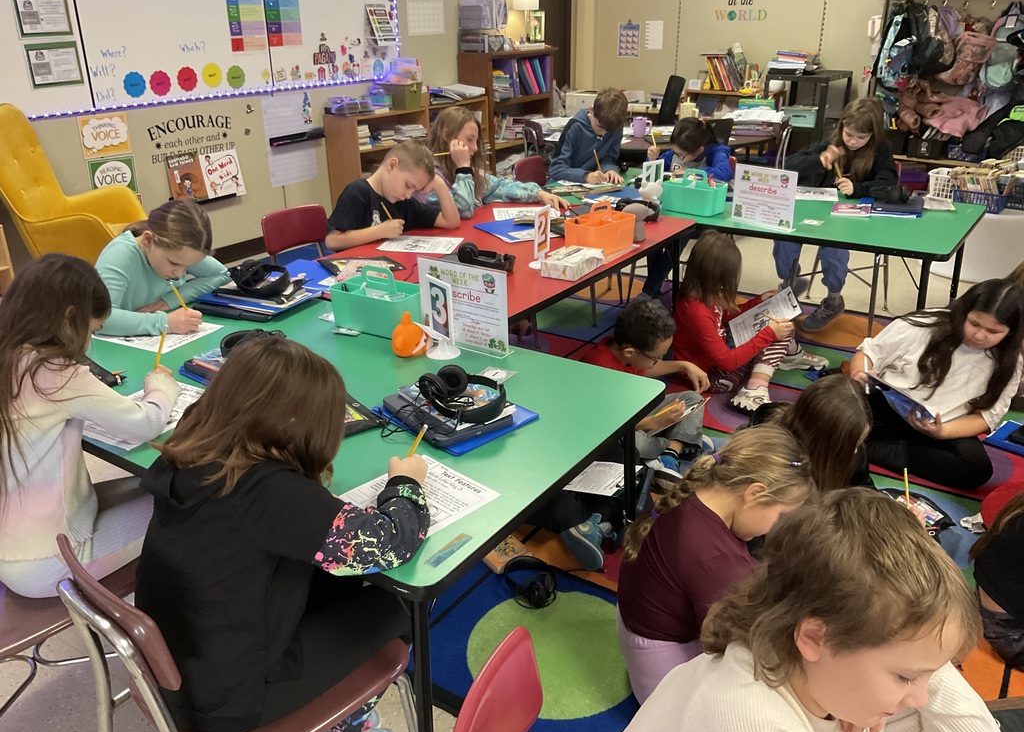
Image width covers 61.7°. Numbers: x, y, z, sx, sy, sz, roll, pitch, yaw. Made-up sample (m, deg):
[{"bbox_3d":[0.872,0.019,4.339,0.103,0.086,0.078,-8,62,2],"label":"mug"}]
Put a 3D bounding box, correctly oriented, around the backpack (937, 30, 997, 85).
[{"bbox_3d":[3.179,-2.151,6.000,0.380,0.380,0.220,11,25,26],"label":"backpack"}]

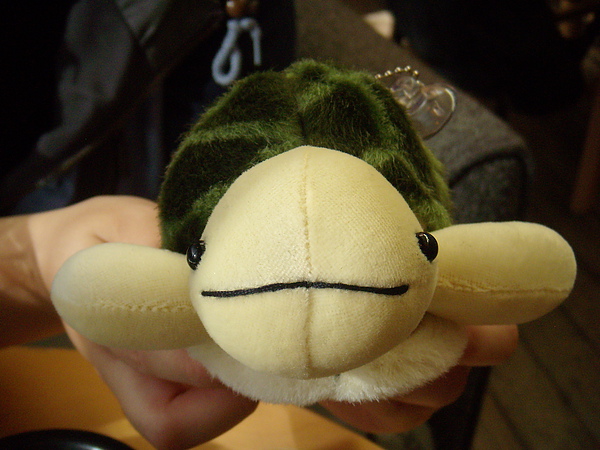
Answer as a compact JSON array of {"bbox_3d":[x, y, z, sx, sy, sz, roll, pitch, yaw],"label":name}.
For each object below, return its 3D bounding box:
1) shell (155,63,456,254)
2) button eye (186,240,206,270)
[{"bbox_3d":[0.002,-0.026,0.365,0.115,0.070,0.115,-2,28,1],"label":"shell"},{"bbox_3d":[-0.034,0.010,0.305,0.005,0.009,0.009,15,19,-28],"label":"button eye"}]

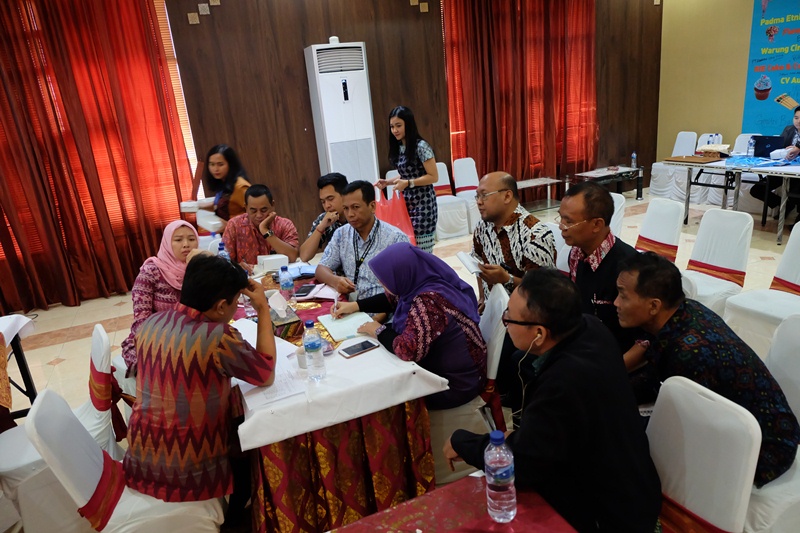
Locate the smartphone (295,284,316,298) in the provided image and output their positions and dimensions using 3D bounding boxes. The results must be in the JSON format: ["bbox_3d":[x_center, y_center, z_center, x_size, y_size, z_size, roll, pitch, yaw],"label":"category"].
[{"bbox_3d":[-0.507,0.127,2.852,0.080,0.010,0.160,-2,17,13],"label":"smartphone"}]

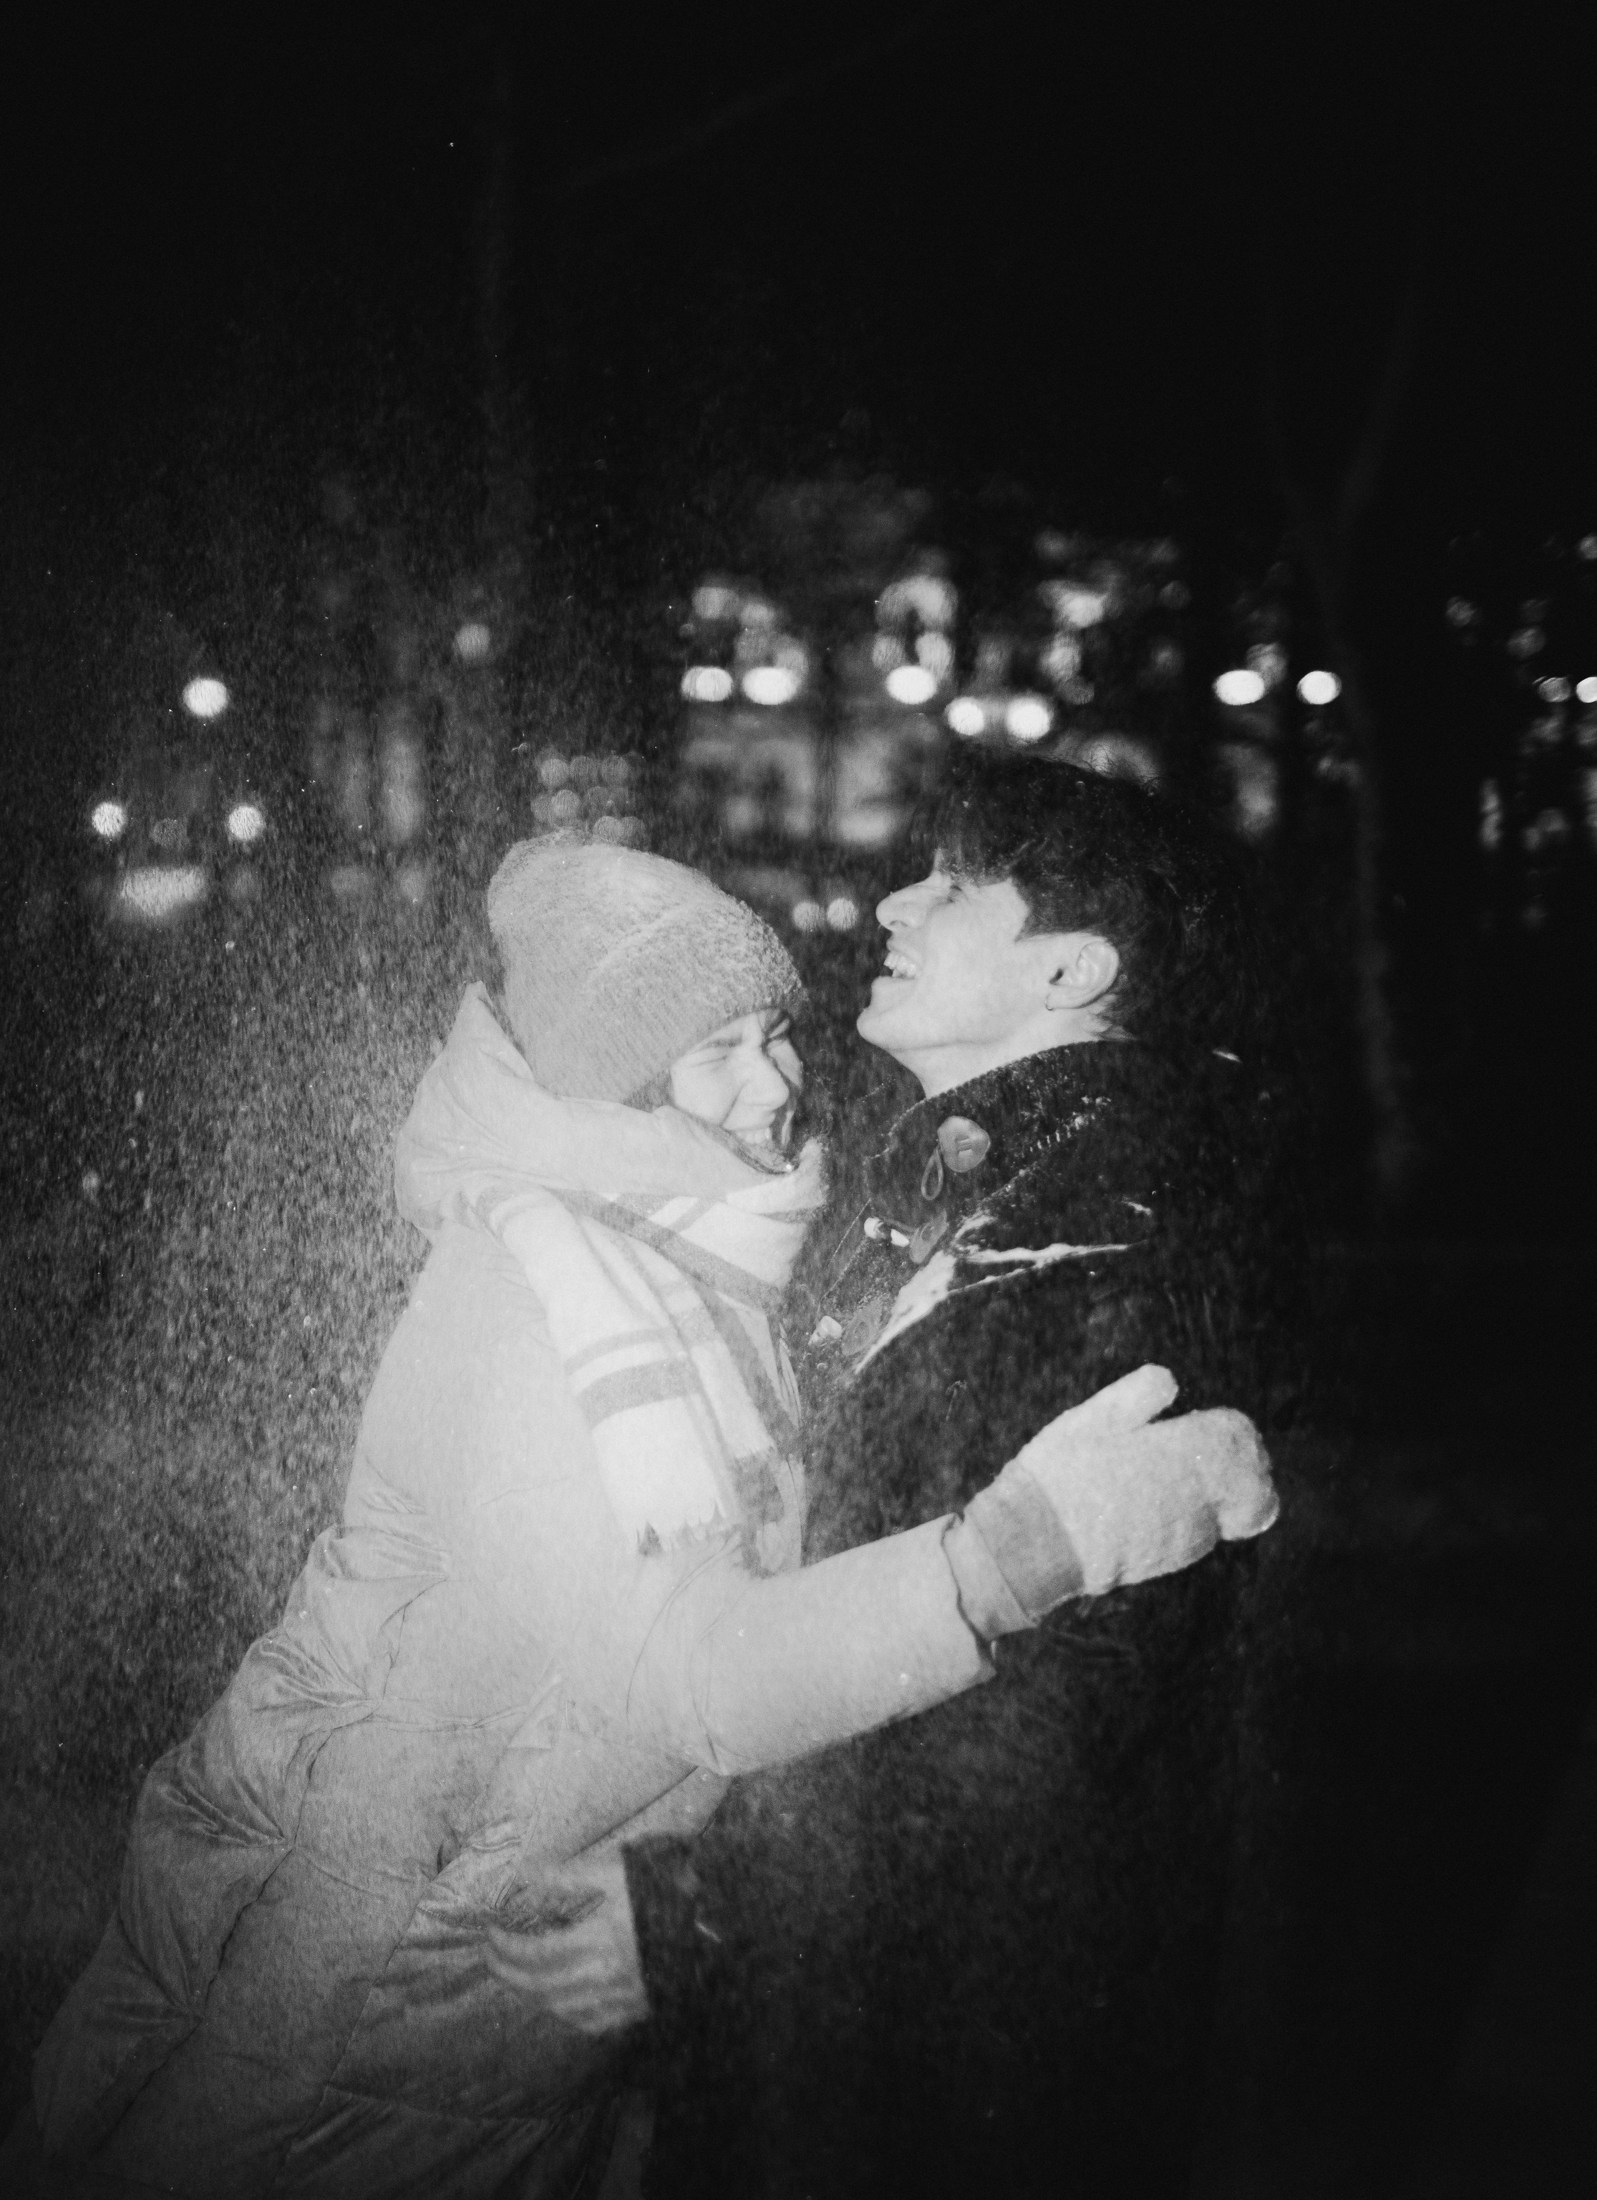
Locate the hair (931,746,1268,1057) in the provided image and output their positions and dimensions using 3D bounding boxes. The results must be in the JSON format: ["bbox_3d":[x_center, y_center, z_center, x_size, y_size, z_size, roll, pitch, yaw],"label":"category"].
[{"bbox_3d":[0.204,-0.132,2.420,0.235,0.200,0.195,22,0,-3],"label":"hair"}]

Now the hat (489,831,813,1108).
[{"bbox_3d":[-0.107,-0.089,2.420,0.195,0.190,0.175,-16,7,39],"label":"hat"}]

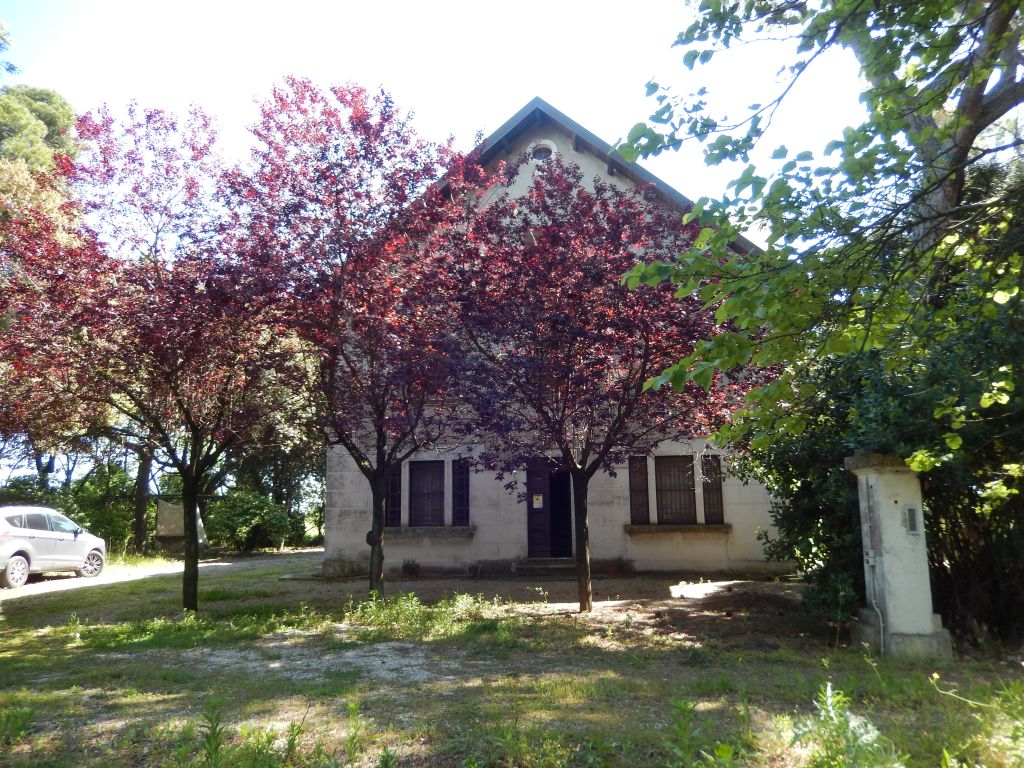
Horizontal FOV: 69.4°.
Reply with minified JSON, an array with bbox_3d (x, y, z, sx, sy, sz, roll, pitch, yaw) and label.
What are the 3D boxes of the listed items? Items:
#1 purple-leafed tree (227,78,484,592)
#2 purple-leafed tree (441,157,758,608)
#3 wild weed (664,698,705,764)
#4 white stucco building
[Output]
[{"bbox_3d":[-2.808,-0.857,13.250,4.511,9.351,4.511,-2,-9,8],"label":"purple-leafed tree"},{"bbox_3d":[1.484,-0.129,12.281,5.262,7.482,4.999,-2,-9,8],"label":"purple-leafed tree"},{"bbox_3d":[1.103,2.238,4.773,0.250,0.395,0.240,-2,-9,8],"label":"wild weed"},{"bbox_3d":[1.639,-0.487,24.206,12.200,12.040,12.500,-2,-9,8],"label":"white stucco building"}]

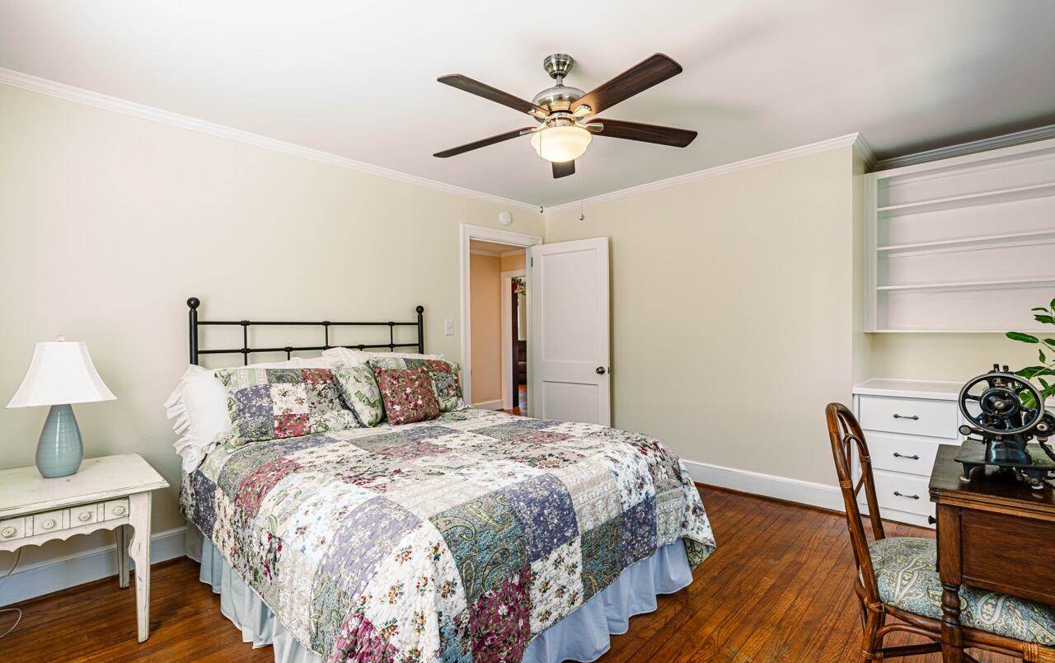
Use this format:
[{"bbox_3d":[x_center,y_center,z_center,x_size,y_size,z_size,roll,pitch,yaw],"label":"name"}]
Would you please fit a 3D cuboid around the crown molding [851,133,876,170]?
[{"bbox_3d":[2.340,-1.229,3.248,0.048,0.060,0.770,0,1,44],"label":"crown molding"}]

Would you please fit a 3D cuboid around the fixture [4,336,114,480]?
[{"bbox_3d":[-2.005,0.323,2.026,0.335,0.593,0.335,0,1,44],"label":"fixture"}]

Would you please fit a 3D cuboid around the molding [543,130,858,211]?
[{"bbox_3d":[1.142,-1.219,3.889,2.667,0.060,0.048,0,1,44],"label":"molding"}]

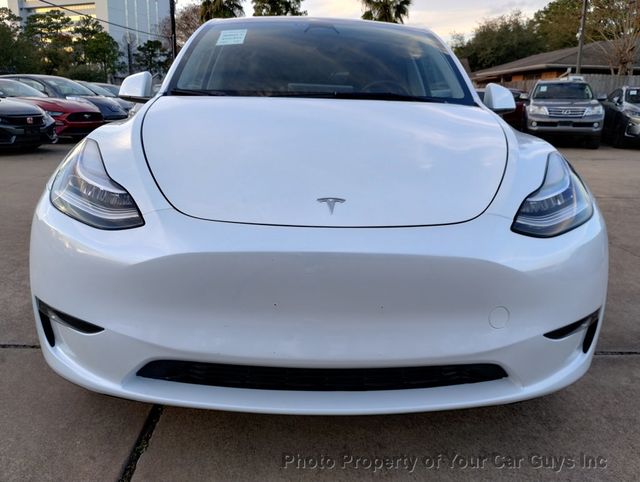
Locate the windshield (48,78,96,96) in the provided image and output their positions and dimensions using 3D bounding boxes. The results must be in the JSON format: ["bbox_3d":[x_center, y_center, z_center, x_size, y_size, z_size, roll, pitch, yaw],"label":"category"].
[{"bbox_3d":[-7.812,-4.841,16.300,0.750,0.500,1.380,10,17,29],"label":"windshield"}]

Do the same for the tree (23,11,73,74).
[{"bbox_3d":[-19.756,-13.216,38.298,3.510,7.060,3.510,-6,16,-26],"label":"tree"}]

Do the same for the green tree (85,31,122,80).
[{"bbox_3d":[-15.327,-12.091,37.235,2.590,5.660,2.590,-4,16,-21],"label":"green tree"}]

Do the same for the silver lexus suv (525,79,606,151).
[{"bbox_3d":[6.966,-3.727,15.057,1.900,1.880,4.800,7,15,19],"label":"silver lexus suv"}]

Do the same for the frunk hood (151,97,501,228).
[{"bbox_3d":[0.020,-0.337,1.857,1.380,0.360,1.140,1,15,-2],"label":"frunk hood"}]

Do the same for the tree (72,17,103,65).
[{"bbox_3d":[-18.105,-13.964,41.148,2.490,7.160,2.490,-5,16,-22],"label":"tree"}]

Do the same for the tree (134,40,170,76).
[{"bbox_3d":[-18.077,-18.023,56.565,3.730,7.230,3.730,-3,15,-17],"label":"tree"}]

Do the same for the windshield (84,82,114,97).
[{"bbox_3d":[-8.170,-5.639,19.300,0.750,0.480,1.360,10,17,29],"label":"windshield"}]

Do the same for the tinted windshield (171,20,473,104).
[{"bbox_3d":[0.010,-0.950,2.679,1.420,0.500,0.880,1,15,-2],"label":"tinted windshield"}]

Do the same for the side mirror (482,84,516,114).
[{"bbox_3d":[0.968,-0.783,2.857,0.210,0.175,0.180,1,15,-2],"label":"side mirror"}]

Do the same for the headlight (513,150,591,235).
[{"bbox_3d":[0.725,-0.166,1.731,0.370,0.240,0.480,1,15,-2],"label":"headlight"}]

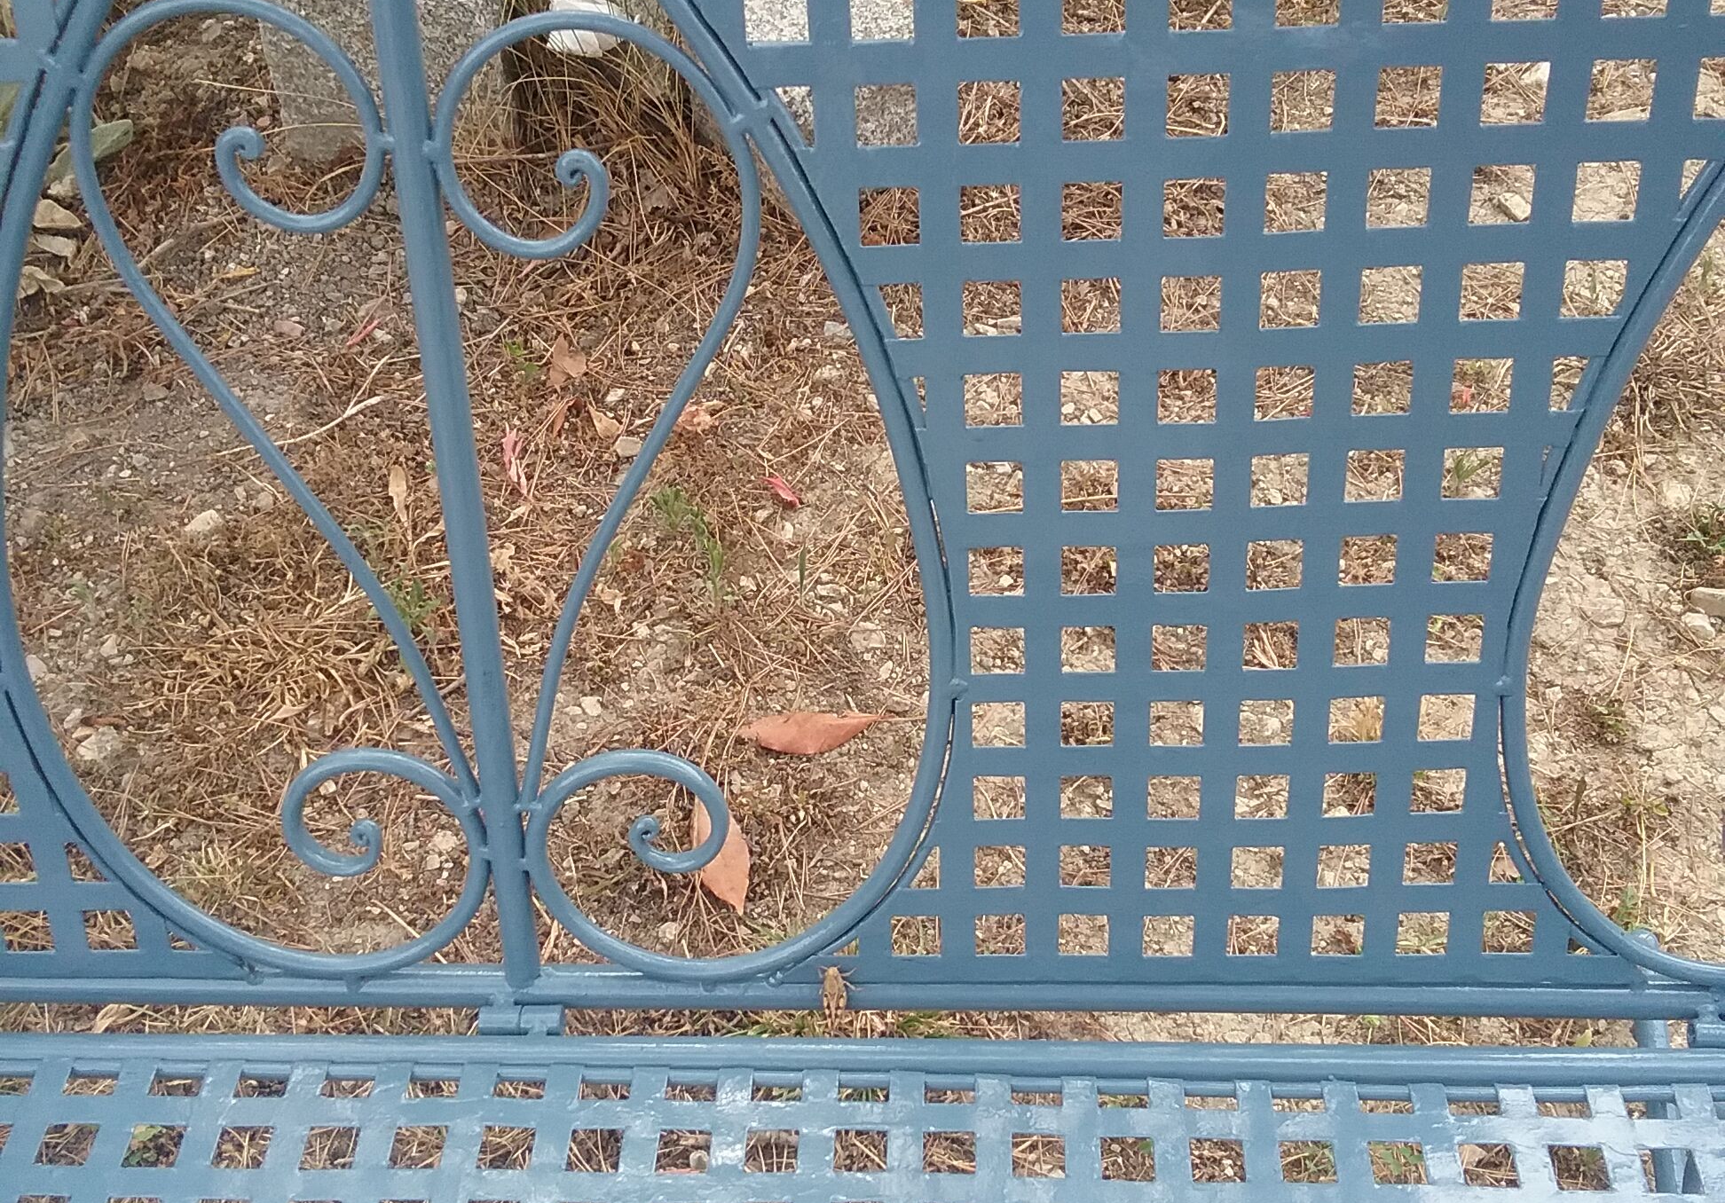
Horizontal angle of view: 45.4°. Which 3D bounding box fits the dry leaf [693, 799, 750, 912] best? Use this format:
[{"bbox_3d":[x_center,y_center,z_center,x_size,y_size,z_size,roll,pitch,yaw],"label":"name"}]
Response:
[{"bbox_3d":[-0.100,0.180,1.482,0.036,0.016,0.121,-10,40,-8],"label":"dry leaf"}]

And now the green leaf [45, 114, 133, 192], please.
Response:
[{"bbox_3d":[-0.840,-0.487,2.228,0.115,0.045,0.050,-24,44,-24],"label":"green leaf"}]

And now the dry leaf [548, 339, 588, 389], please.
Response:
[{"bbox_3d":[-0.278,-0.229,1.956,0.038,0.022,0.070,-2,39,1],"label":"dry leaf"}]

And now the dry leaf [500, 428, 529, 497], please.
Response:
[{"bbox_3d":[-0.312,-0.126,1.845,0.024,0.015,0.095,-8,40,-7],"label":"dry leaf"}]

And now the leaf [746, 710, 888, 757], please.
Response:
[{"bbox_3d":[-0.039,0.101,1.574,0.111,0.018,0.043,0,40,3],"label":"leaf"}]

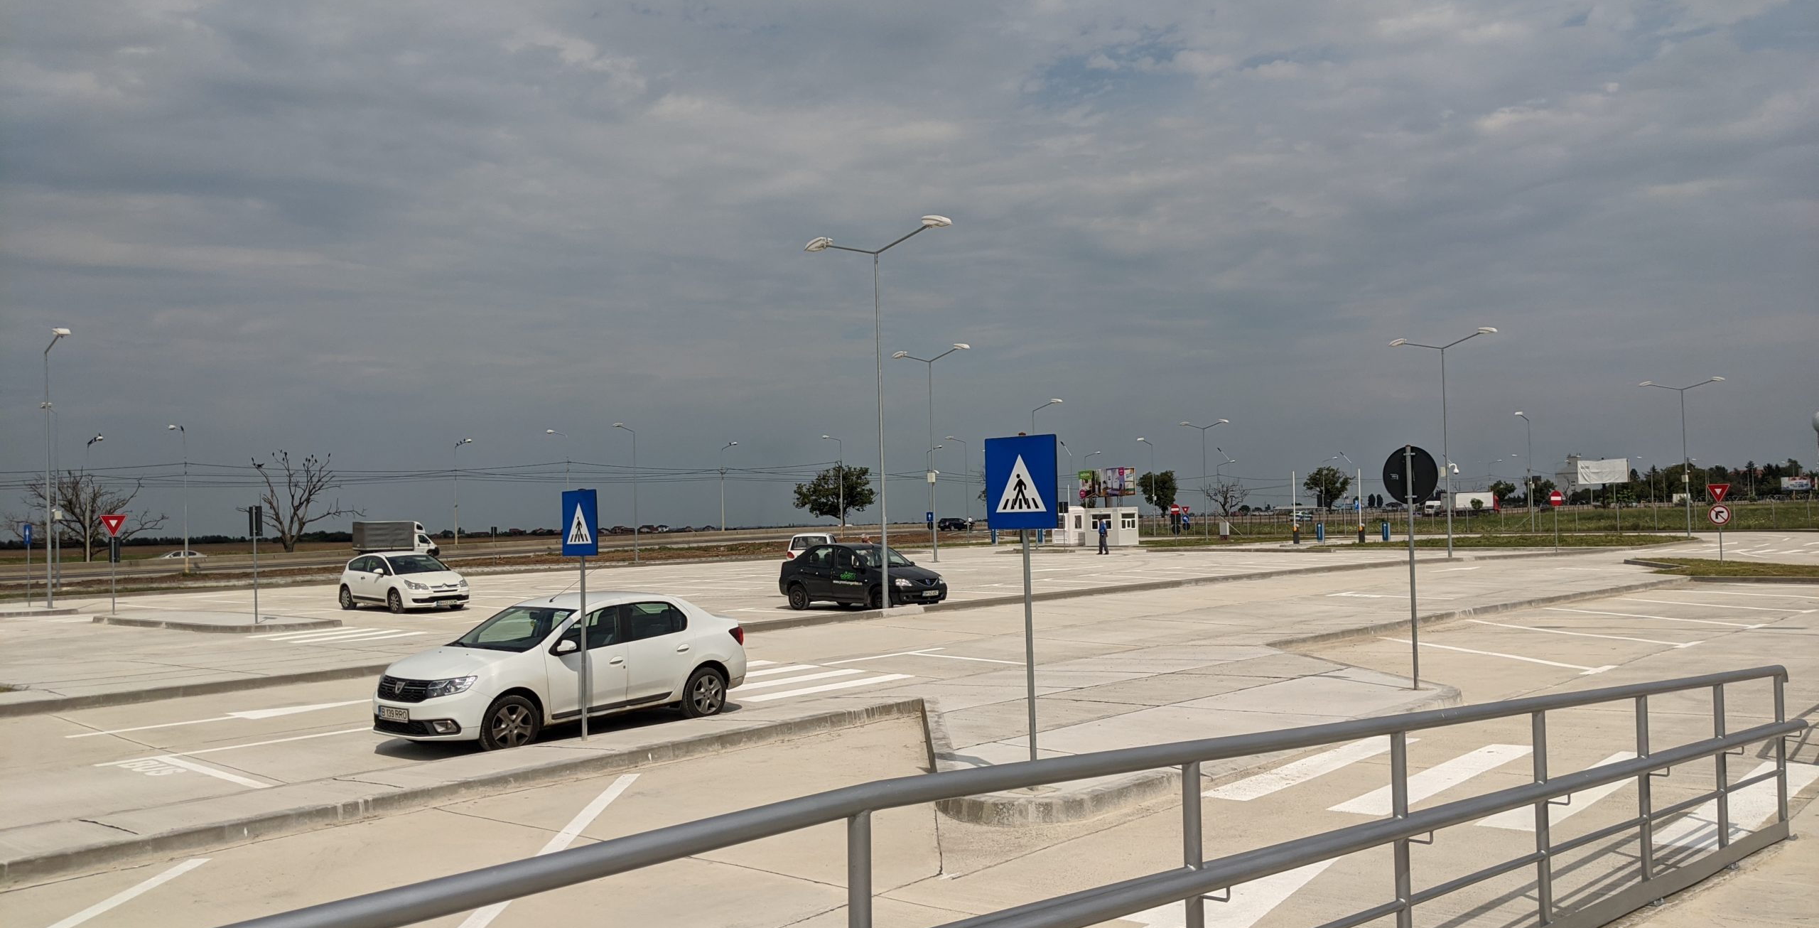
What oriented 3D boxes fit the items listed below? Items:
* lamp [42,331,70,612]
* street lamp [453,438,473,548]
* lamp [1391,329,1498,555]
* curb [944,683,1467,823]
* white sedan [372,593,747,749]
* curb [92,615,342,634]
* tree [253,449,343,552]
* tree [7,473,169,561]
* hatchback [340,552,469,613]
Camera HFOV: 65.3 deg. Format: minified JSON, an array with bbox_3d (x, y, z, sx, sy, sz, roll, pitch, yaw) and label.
[{"bbox_3d":[-26.267,0.191,43.777,2.000,8.560,0.340,-4,-3,44],"label":"lamp"},{"bbox_3d":[-40.858,2.817,130.094,2.600,10.100,0.400,-4,-3,41],"label":"street lamp"},{"bbox_3d":[20.528,-0.718,54.445,3.950,8.600,0.340,-4,-3,41],"label":"lamp"},{"bbox_3d":[3.124,2.465,12.851,1.330,0.150,8.050,-4,-3,40],"label":"curb"},{"bbox_3d":[-3.606,2.119,15.190,1.740,1.510,4.350,-3,-3,37],"label":"white sedan"},{"bbox_3d":[-16.351,3.659,32.915,9.300,0.140,2.350,-4,-3,40],"label":"curb"},{"bbox_3d":[-54.330,3.344,126.000,9.000,9.000,8.000,-1,-3,-23],"label":"tree"},{"bbox_3d":[-68.952,4.410,119.000,13.400,7.600,11.500,0,-3,-30],"label":"tree"},{"bbox_3d":[-12.674,2.942,35.573,4.270,1.458,1.770,-4,-3,42],"label":"hatchback"}]

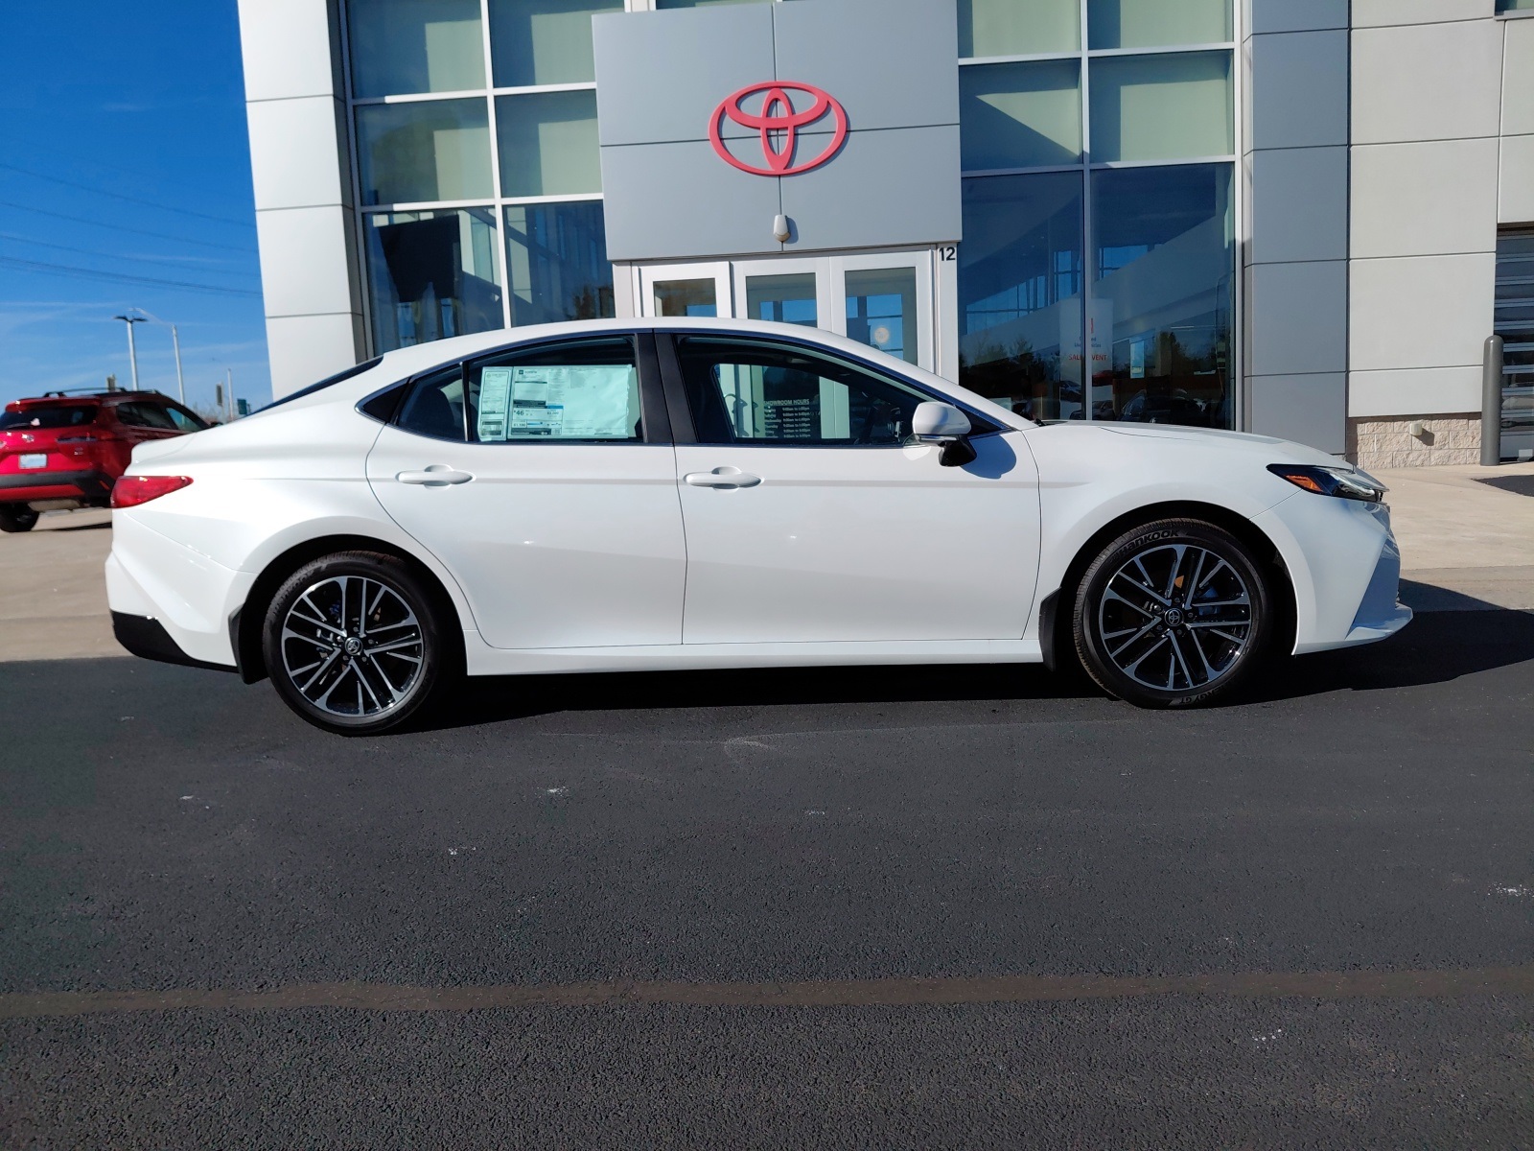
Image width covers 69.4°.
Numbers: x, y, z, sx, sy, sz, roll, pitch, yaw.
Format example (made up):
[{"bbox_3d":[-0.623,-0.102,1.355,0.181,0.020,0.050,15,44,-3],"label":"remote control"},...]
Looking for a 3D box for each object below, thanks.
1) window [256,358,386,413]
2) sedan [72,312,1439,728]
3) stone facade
[{"bbox_3d":[-1.624,-0.786,4.622,0.700,0.120,1.220,-23,7,6],"label":"window"},{"bbox_3d":[-0.074,-0.325,4.626,4.915,1.445,1.880,-2,8,3],"label":"sedan"},{"bbox_3d":[7.317,-1.505,12.400,1.550,0.610,0.200,-2,6,4],"label":"stone facade"}]

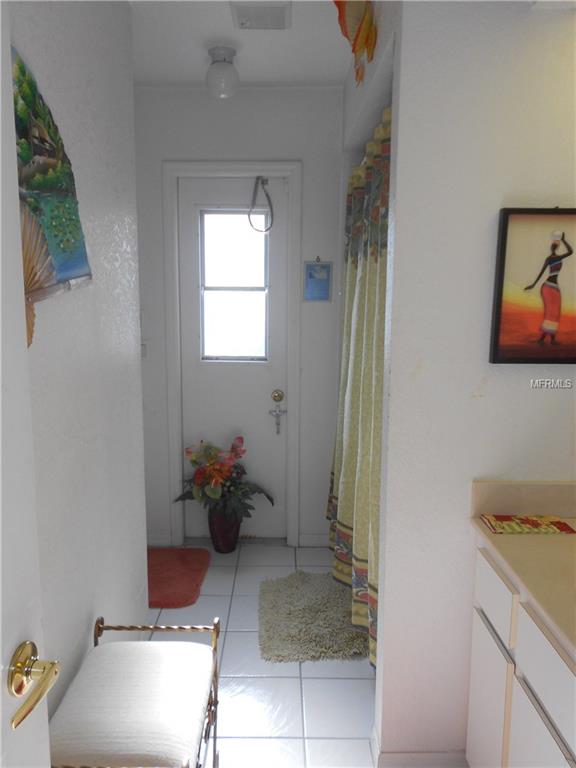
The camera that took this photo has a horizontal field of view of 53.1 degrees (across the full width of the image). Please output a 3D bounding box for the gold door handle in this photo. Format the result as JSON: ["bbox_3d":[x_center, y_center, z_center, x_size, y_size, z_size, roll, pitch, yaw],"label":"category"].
[{"bbox_3d":[-0.313,0.371,0.699,0.058,0.067,0.149,0,7,0],"label":"gold door handle"}]

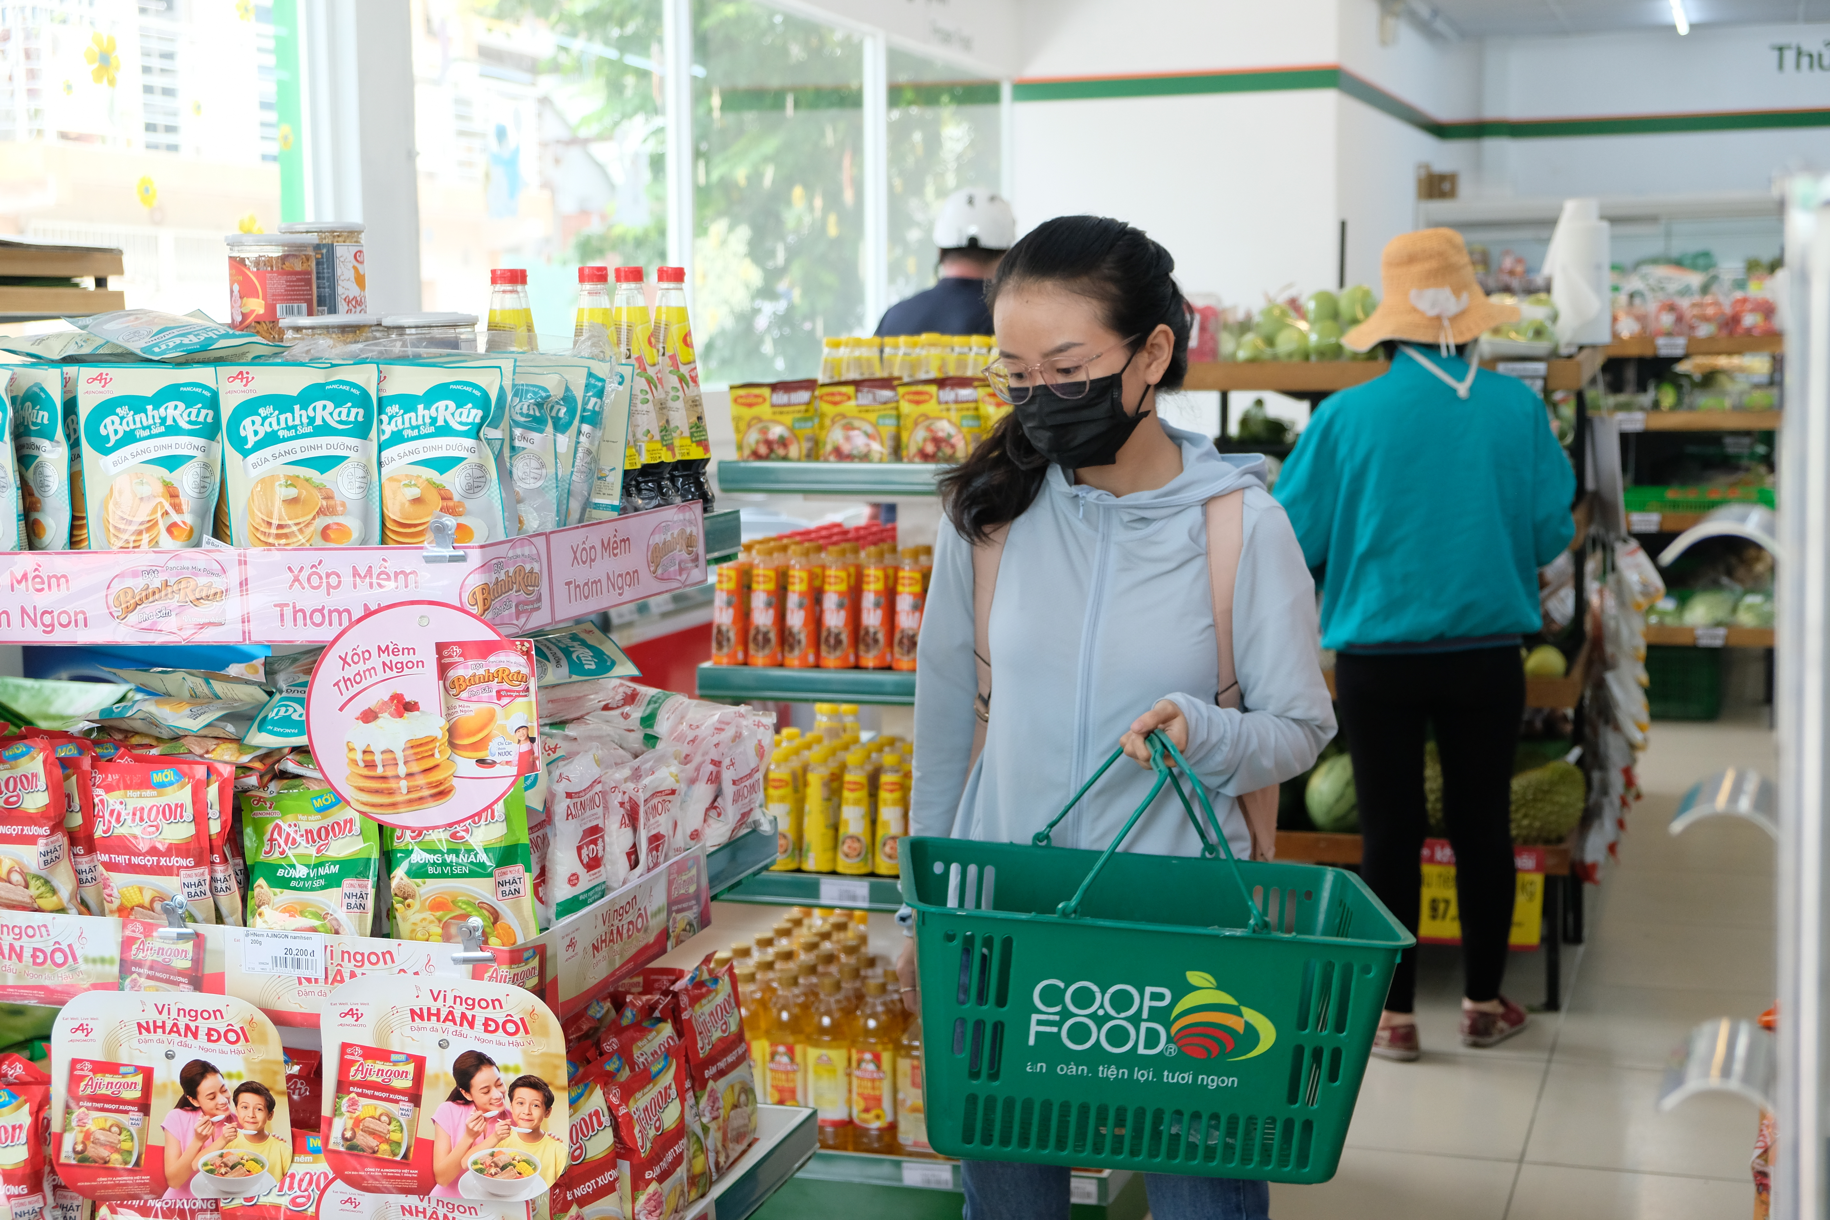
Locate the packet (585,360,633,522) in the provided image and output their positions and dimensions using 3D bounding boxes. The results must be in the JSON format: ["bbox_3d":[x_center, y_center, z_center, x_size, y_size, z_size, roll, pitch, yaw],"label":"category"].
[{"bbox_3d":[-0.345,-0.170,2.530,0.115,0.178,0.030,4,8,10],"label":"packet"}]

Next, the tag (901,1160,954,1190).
[{"bbox_3d":[0.020,0.875,3.854,0.081,0.042,0.004,2,7,19],"label":"tag"}]

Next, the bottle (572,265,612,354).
[{"bbox_3d":[-0.325,-0.215,2.567,0.080,0.275,0.080,1,7,18],"label":"bottle"}]

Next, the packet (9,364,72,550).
[{"bbox_3d":[-0.869,-0.142,2.411,0.150,0.185,0.040,4,9,36],"label":"packet"}]

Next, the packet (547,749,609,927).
[{"bbox_3d":[-0.318,0.217,2.362,0.040,0.168,0.110,2,8,24],"label":"packet"}]

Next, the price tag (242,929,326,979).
[{"bbox_3d":[-0.573,0.312,2.260,0.086,0.042,0.002,2,8,19],"label":"price tag"}]

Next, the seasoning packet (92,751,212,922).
[{"bbox_3d":[-0.742,0.247,2.440,0.135,0.195,0.042,1,3,12],"label":"seasoning packet"}]

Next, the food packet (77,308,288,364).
[{"bbox_3d":[-0.717,-0.268,2.412,0.160,0.036,0.195,-7,22,-44],"label":"food packet"}]

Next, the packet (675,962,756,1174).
[{"bbox_3d":[-0.226,0.490,2.660,0.045,0.210,0.130,-7,4,19],"label":"packet"}]

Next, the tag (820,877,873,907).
[{"bbox_3d":[-0.108,0.445,3.919,0.081,0.042,0.004,2,7,19],"label":"tag"}]

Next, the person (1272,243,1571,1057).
[{"bbox_3d":[1.053,0.061,5.180,0.615,1.683,0.420,1,7,16],"label":"person"}]

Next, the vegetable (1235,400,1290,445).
[{"bbox_3d":[0.879,-0.471,6.287,0.137,0.111,0.125,1,7,18],"label":"vegetable"}]

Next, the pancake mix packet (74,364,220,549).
[{"bbox_3d":[-0.703,-0.125,2.290,0.155,0.197,0.035,2,8,19],"label":"pancake mix packet"}]

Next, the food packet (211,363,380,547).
[{"bbox_3d":[-0.551,-0.122,2.232,0.165,0.197,0.035,2,8,19],"label":"food packet"}]

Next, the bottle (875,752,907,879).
[{"bbox_3d":[-0.035,0.331,4.061,0.064,0.197,0.064,-1,7,0],"label":"bottle"}]

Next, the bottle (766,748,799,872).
[{"bbox_3d":[-0.218,0.328,4.066,0.058,0.189,0.058,-1,7,0],"label":"bottle"}]

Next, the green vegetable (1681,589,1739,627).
[{"bbox_3d":[2.785,-0.007,8.726,0.195,0.130,0.190,2,7,19],"label":"green vegetable"}]

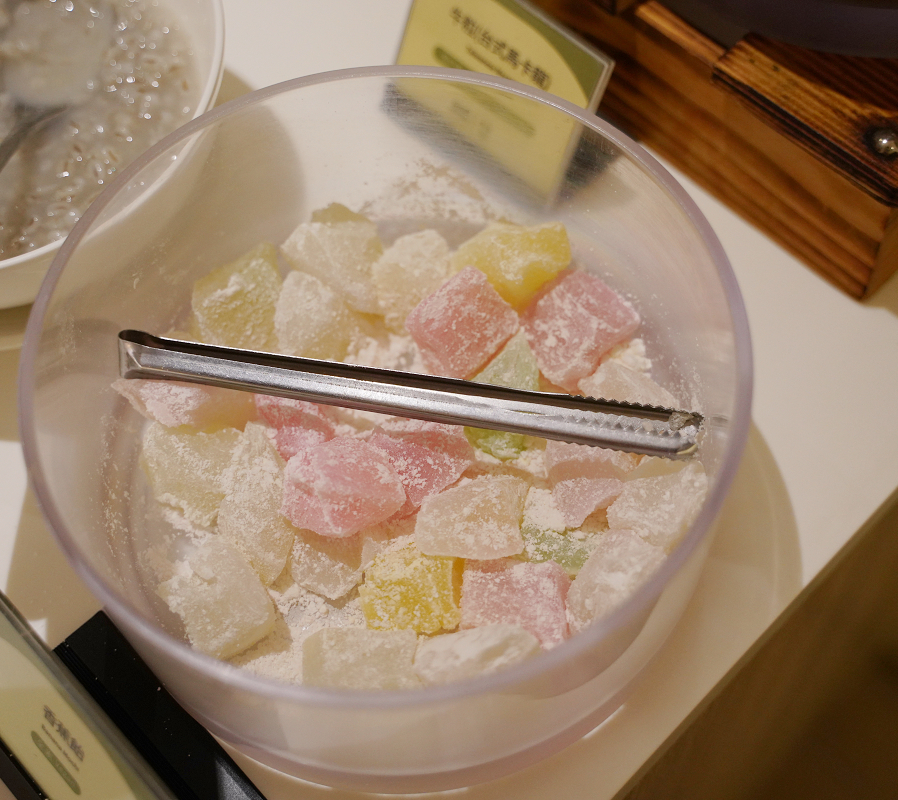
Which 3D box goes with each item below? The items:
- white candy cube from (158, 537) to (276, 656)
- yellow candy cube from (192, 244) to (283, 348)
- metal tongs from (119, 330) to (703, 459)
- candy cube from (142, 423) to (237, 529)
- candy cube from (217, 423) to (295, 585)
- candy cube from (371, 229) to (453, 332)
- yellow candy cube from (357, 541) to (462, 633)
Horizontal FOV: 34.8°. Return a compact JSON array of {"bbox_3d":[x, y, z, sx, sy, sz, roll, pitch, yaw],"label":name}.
[{"bbox_3d":[-0.070,0.060,0.431,0.025,0.021,0.027,-39,66,-16],"label":"white candy cube"},{"bbox_3d":[-0.070,-0.033,0.475,0.022,0.022,0.025,-25,78,-4],"label":"yellow candy cube"},{"bbox_3d":[-0.013,-0.002,0.447,0.183,0.014,0.010,8,40,4],"label":"metal tongs"},{"bbox_3d":[-0.080,0.024,0.451,0.025,0.021,0.025,10,71,6],"label":"candy cube"},{"bbox_3d":[-0.059,0.032,0.438,0.021,0.022,0.040,-12,84,-3],"label":"candy cube"},{"bbox_3d":[-0.012,-0.040,0.478,0.024,0.024,0.024,-13,62,-4],"label":"candy cube"},{"bbox_3d":[-0.011,0.056,0.428,0.027,0.022,0.021,-2,62,2],"label":"yellow candy cube"}]

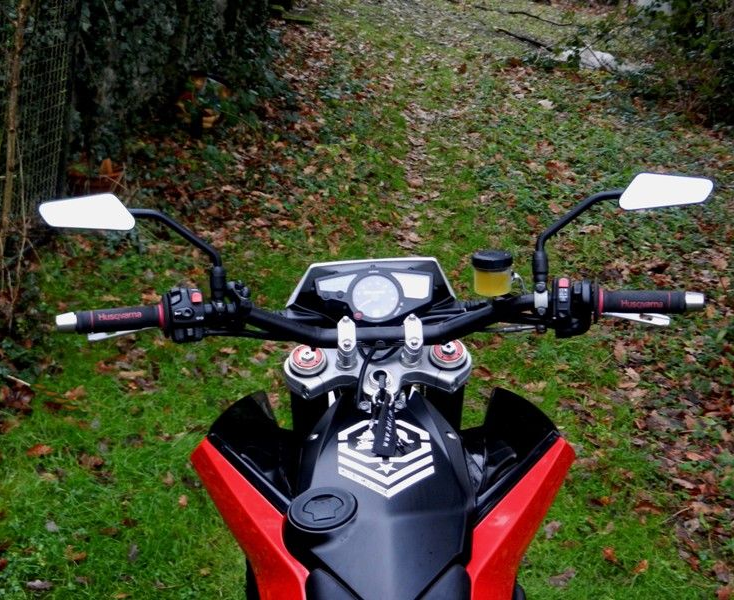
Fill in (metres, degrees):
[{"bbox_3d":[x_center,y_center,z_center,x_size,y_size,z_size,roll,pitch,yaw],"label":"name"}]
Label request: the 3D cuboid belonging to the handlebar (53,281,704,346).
[{"bbox_3d":[0.017,0.029,1.700,0.875,0.115,0.135,-2,20,0],"label":"handlebar"}]

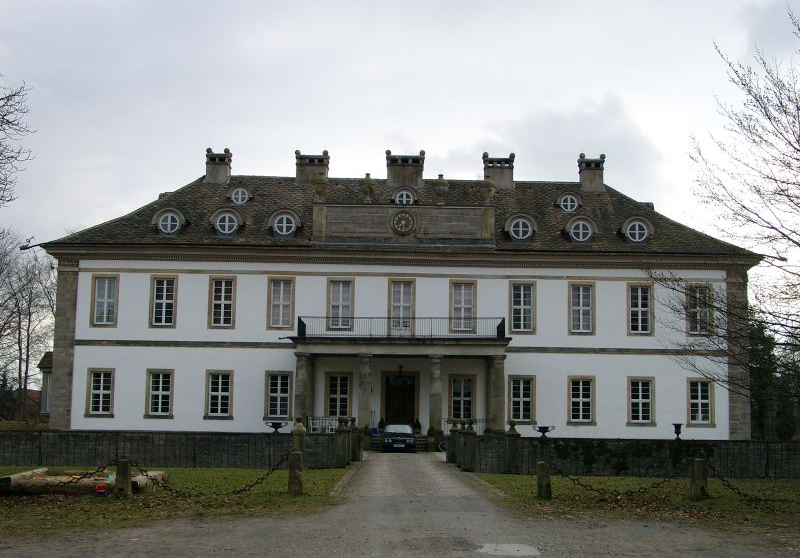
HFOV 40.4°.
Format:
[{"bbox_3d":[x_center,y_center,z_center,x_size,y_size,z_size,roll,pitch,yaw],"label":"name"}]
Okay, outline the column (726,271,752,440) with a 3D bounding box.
[{"bbox_3d":[19.436,4.447,62.683,1.260,9.718,1.100,1,-7,0],"label":"column"}]

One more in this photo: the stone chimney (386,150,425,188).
[{"bbox_3d":[0.370,-7.032,70.834,2.483,2.437,1.550,1,-7,0],"label":"stone chimney"}]

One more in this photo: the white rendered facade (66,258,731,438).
[{"bbox_3d":[0.099,4.111,62.633,37.620,9.718,0.900,1,-7,0],"label":"white rendered facade"}]

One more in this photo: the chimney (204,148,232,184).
[{"bbox_3d":[-11.770,-7.193,70.828,1.469,2.332,1.550,1,-7,0],"label":"chimney"}]

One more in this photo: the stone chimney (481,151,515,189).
[{"bbox_3d":[6.368,-6.903,70.831,2.097,2.437,1.550,1,-7,0],"label":"stone chimney"}]

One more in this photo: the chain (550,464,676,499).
[{"bbox_3d":[4.639,4.216,22.760,2.992,0.650,0.120,1,-7,0],"label":"chain"}]

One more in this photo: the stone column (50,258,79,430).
[{"bbox_3d":[-19.195,3.789,62.683,1.175,9.718,1.100,1,-7,0],"label":"stone column"}]

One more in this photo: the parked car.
[{"bbox_3d":[-0.011,7.917,54.486,1.720,1.400,4.500,1,-7,0],"label":"parked car"}]

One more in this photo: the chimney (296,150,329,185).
[{"bbox_3d":[-5.642,-7.080,70.827,2.166,2.338,1.550,1,-7,0],"label":"chimney"}]

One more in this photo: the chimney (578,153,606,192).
[{"bbox_3d":[12.416,-6.807,70.832,1.613,2.503,1.550,1,-7,0],"label":"chimney"}]

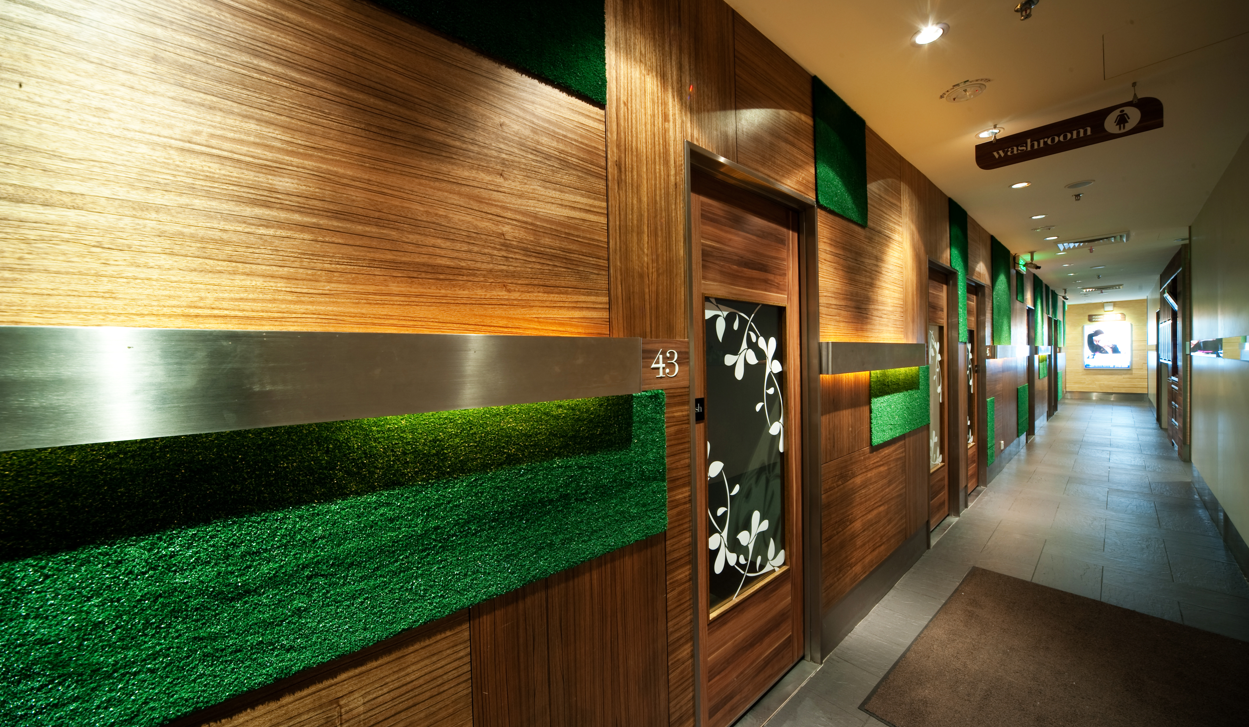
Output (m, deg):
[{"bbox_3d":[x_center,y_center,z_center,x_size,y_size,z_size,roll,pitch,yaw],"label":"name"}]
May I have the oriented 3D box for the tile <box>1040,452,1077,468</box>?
[{"bbox_3d":[5.774,1.302,5.540,0.617,0.015,0.294,-2,1,-40],"label":"tile"}]

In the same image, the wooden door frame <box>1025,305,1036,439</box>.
[{"bbox_3d":[6.637,0.175,6.886,0.956,2.176,0.147,-2,1,-40],"label":"wooden door frame"}]

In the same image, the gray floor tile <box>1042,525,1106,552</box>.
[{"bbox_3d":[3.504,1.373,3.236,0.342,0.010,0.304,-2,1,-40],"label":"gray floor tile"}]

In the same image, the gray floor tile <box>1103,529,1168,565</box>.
[{"bbox_3d":[3.814,1.367,3.120,0.647,0.015,0.294,-2,1,-40],"label":"gray floor tile"}]

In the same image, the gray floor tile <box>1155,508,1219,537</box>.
[{"bbox_3d":[4.701,1.345,3.480,0.617,0.015,0.294,-2,1,-40],"label":"gray floor tile"}]

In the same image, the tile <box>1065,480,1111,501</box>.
[{"bbox_3d":[4.788,1.335,4.325,0.603,0.015,0.292,-2,1,-40],"label":"tile"}]

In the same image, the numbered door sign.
[{"bbox_3d":[0.131,0.003,1.303,0.120,0.092,0.012,-2,1,-40],"label":"numbered door sign"}]

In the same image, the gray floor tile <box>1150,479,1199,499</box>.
[{"bbox_3d":[5.659,1.313,4.286,0.624,0.010,0.293,-2,1,-40],"label":"gray floor tile"}]

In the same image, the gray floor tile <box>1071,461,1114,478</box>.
[{"bbox_3d":[5.721,1.301,5.103,0.616,0.010,0.296,-2,1,-40],"label":"gray floor tile"}]

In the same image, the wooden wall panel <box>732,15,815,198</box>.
[{"bbox_3d":[0.666,-1.058,1.794,0.632,0.590,0.022,-2,1,-40],"label":"wooden wall panel"}]

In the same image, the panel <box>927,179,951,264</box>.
[{"bbox_3d":[2.520,-1.101,3.346,0.648,0.588,0.020,-2,1,-40],"label":"panel"}]

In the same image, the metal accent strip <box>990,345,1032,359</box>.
[{"bbox_3d":[5.242,-0.162,5.599,2.741,0.151,0.050,-2,1,-40],"label":"metal accent strip"}]

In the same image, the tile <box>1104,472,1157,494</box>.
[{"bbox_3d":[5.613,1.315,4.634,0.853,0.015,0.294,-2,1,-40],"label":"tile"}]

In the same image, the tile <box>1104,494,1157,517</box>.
[{"bbox_3d":[4.748,1.338,3.898,0.616,0.010,0.293,-2,1,-40],"label":"tile"}]

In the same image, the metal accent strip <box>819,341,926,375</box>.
[{"bbox_3d":[1.526,-0.042,2.455,1.495,0.151,0.050,-2,1,-40],"label":"metal accent strip"}]

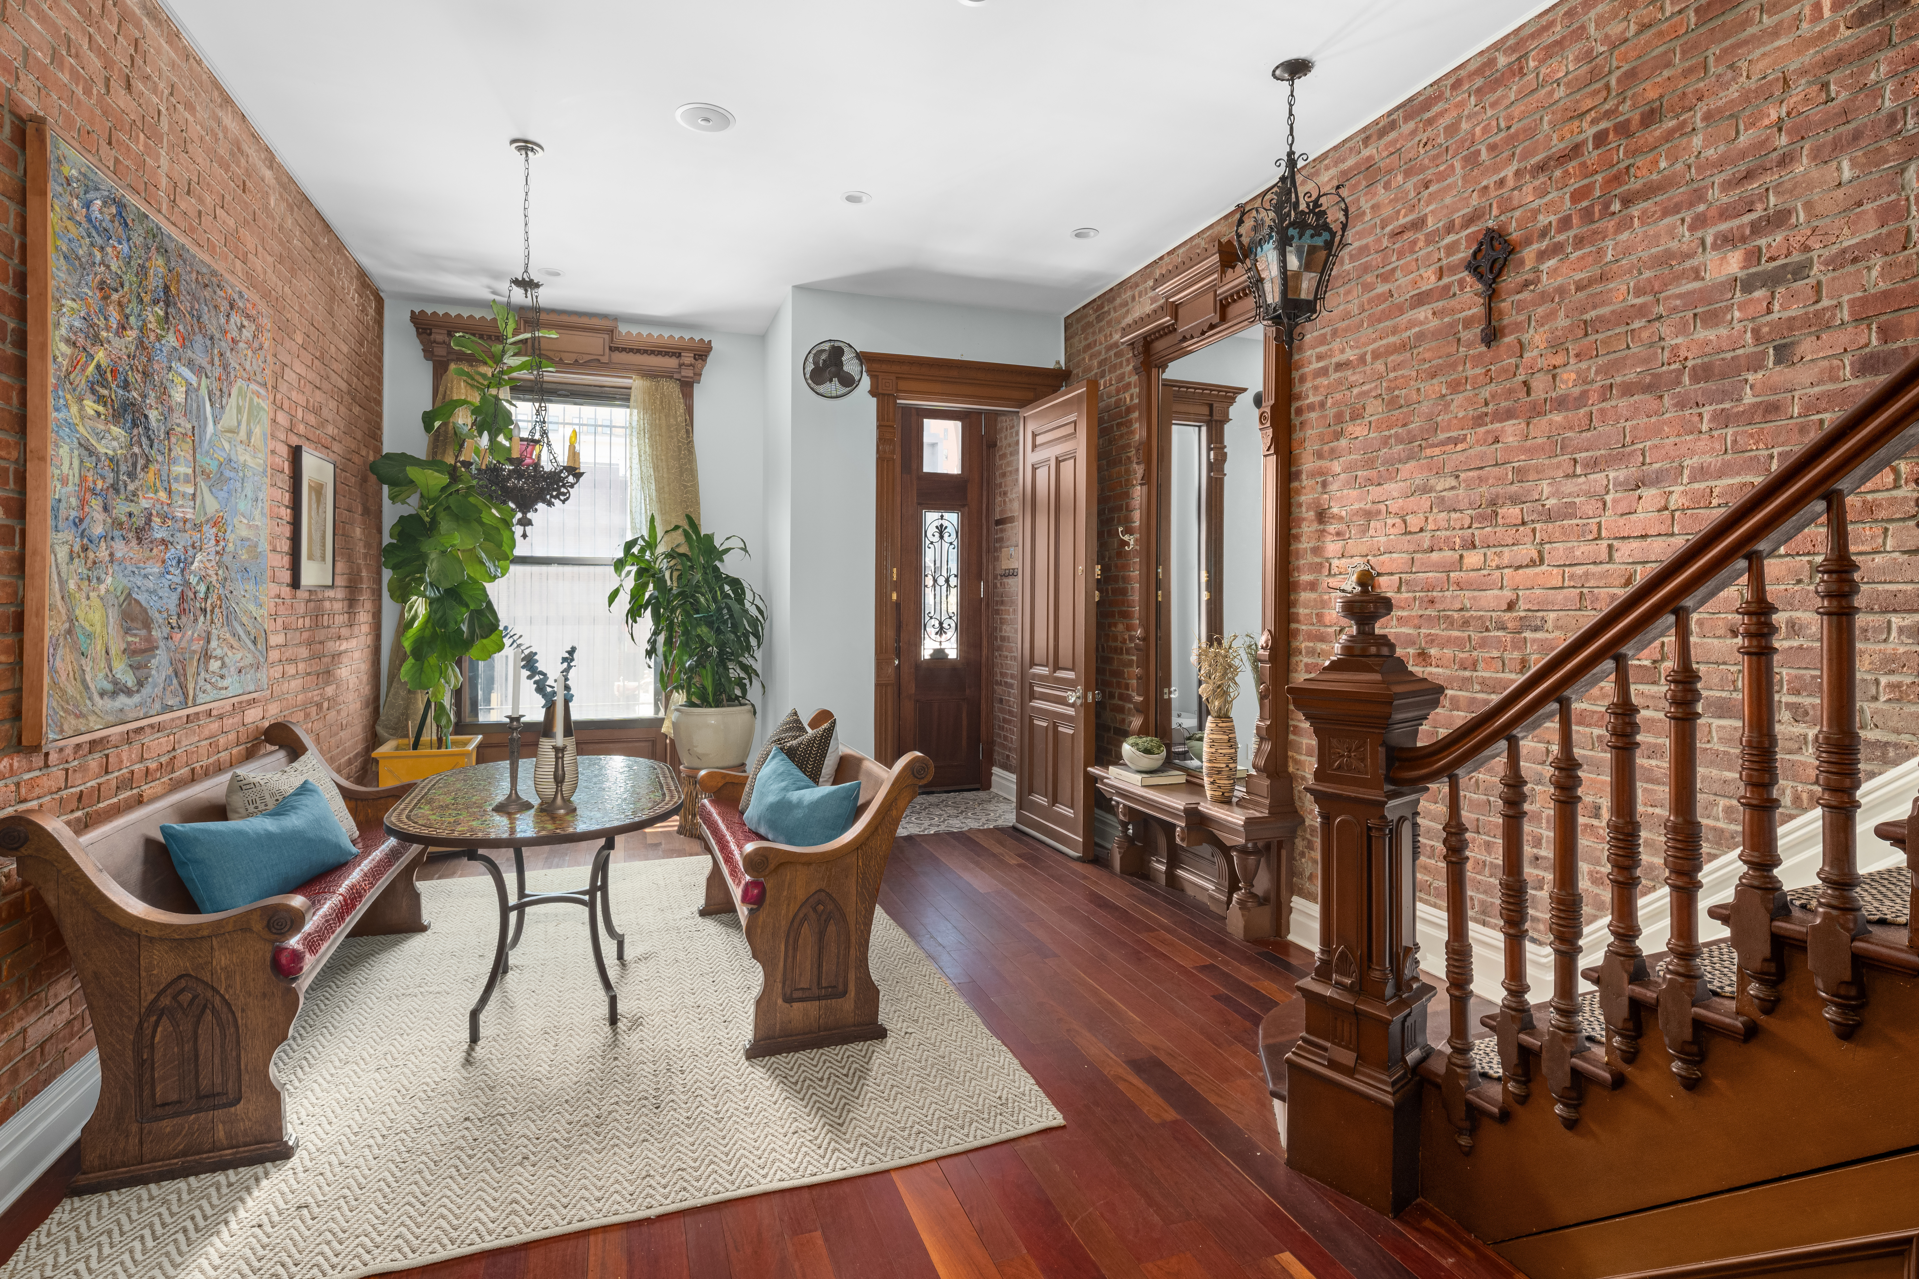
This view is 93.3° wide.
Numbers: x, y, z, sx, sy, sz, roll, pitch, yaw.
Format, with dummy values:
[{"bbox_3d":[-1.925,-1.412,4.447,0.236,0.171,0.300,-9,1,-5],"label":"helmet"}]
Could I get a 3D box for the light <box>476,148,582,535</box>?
[{"bbox_3d":[-1.834,-1.275,3.856,0.460,1.624,0.460,-1,2,-21],"label":"light"}]

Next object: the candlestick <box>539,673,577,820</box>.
[{"bbox_3d":[-1.348,0.334,3.040,0.123,0.463,0.123,-1,2,-21],"label":"candlestick"}]

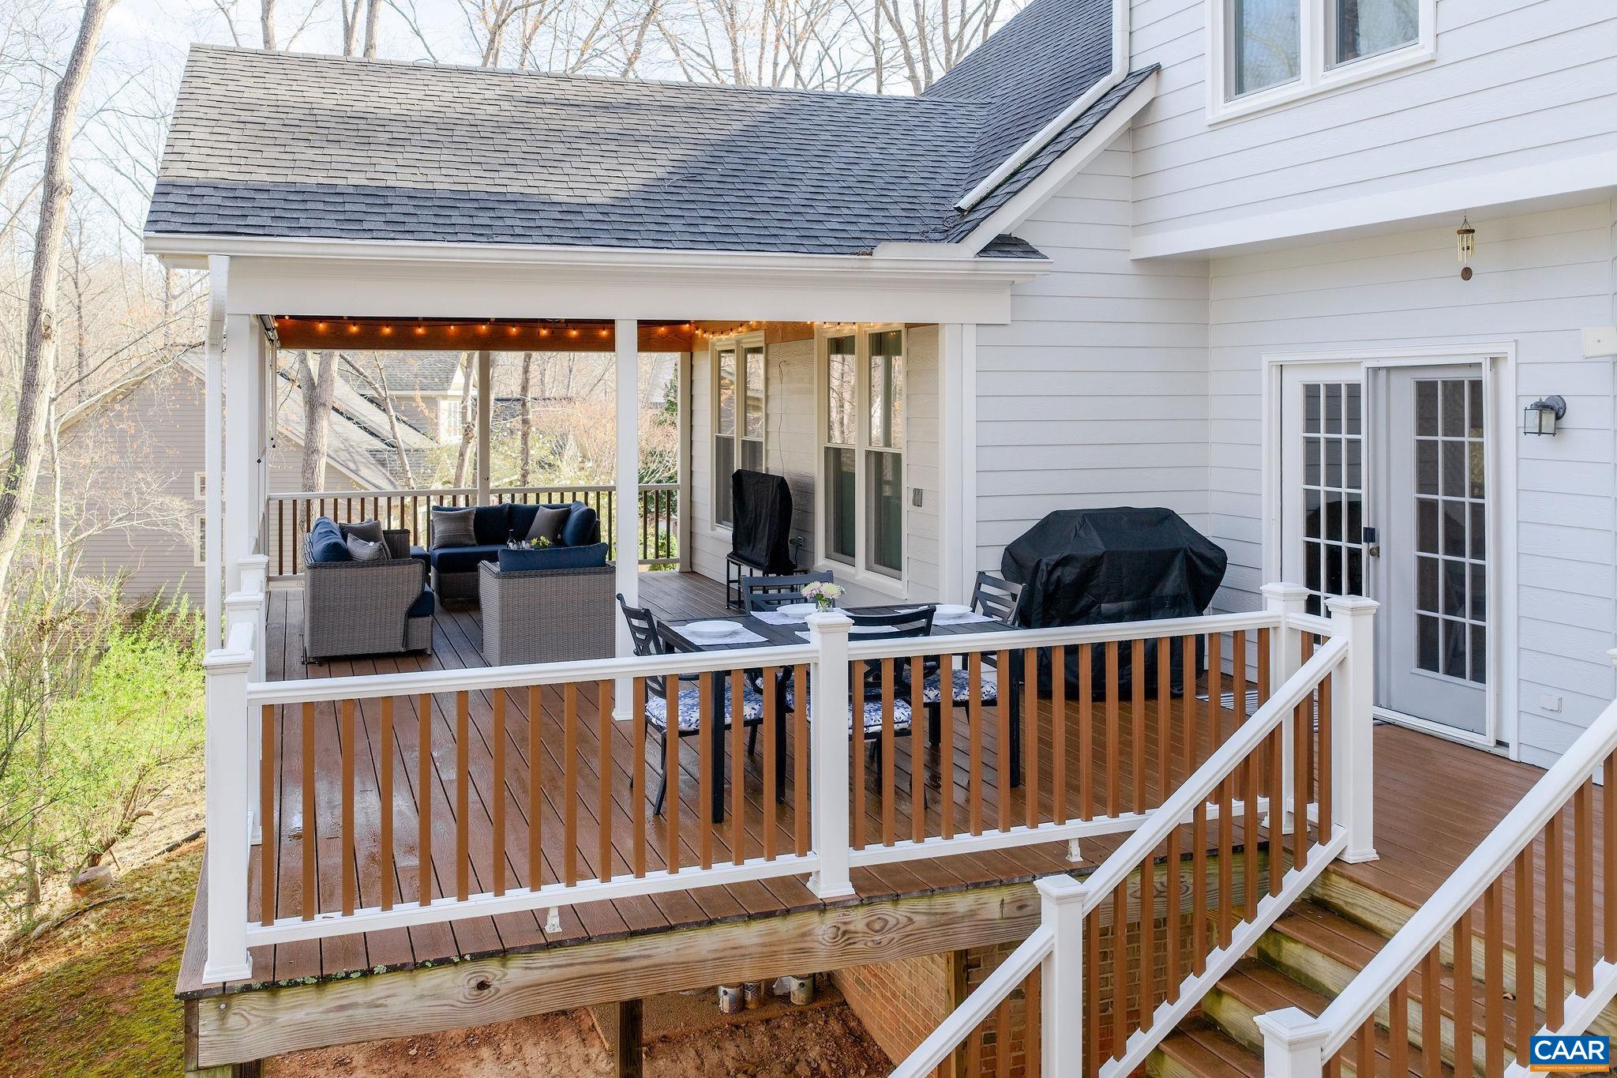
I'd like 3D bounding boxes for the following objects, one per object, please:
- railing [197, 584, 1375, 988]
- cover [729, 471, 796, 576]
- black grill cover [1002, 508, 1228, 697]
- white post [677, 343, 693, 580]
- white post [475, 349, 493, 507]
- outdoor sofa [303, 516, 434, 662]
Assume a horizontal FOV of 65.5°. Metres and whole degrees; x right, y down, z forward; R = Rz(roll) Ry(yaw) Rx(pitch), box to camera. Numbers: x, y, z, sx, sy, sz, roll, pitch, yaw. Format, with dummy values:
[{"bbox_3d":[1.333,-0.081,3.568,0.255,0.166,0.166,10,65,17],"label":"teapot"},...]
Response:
[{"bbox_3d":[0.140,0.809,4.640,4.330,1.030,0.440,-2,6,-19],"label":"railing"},{"bbox_3d":[-0.380,-0.182,10.620,0.270,0.760,1.050,-2,6,-20],"label":"cover"},{"bbox_3d":[1.910,0.379,7.840,1.400,1.150,0.600,-2,6,-20],"label":"black grill cover"},{"bbox_3d":[-1.290,-0.809,13.100,0.120,2.310,0.120,-2,6,-20],"label":"white post"},{"bbox_3d":[-3.190,-0.726,12.380,0.120,2.310,0.120,-2,6,-20],"label":"white post"},{"bbox_3d":[-3.470,0.288,9.880,0.880,0.860,2.100,-2,6,-20],"label":"outdoor sofa"}]

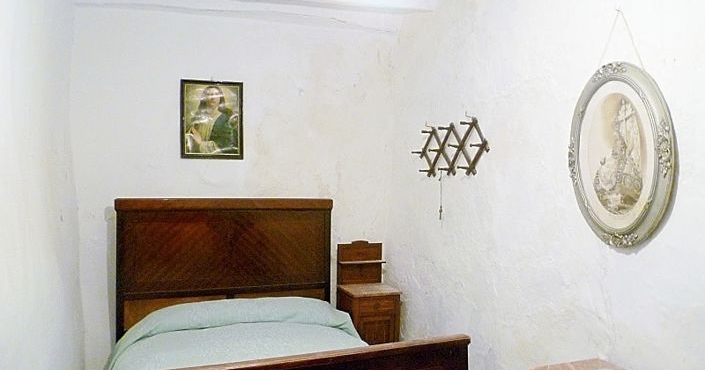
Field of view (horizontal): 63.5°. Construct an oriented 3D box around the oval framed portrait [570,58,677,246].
[{"bbox_3d":[1.069,-0.122,2.299,0.060,0.745,0.505,0,1,-19],"label":"oval framed portrait"}]

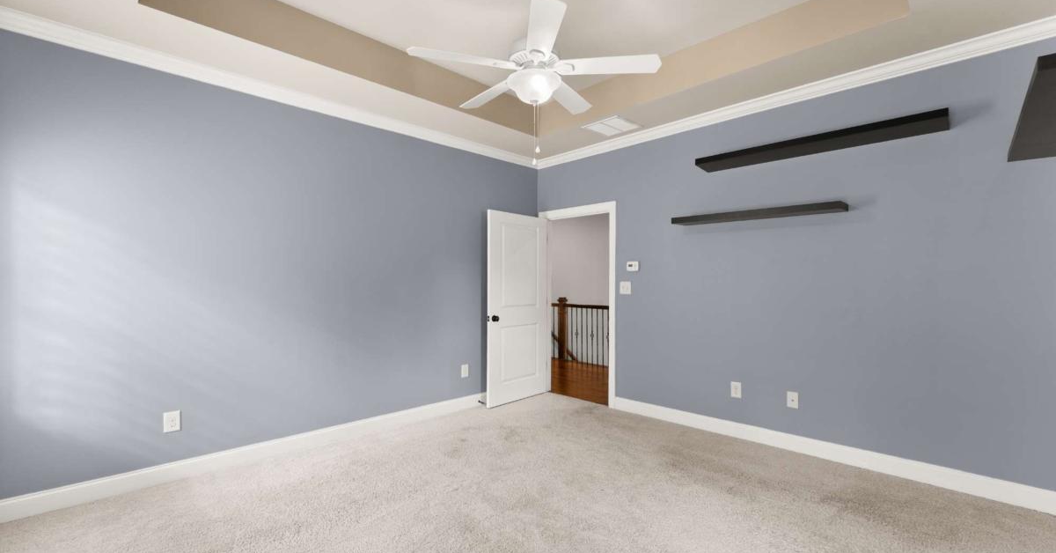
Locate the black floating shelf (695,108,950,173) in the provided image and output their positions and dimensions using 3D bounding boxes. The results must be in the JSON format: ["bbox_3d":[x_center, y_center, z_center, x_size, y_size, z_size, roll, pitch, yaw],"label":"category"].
[{"bbox_3d":[2.010,-0.943,2.984,1.461,0.052,0.294,-1,-1,45],"label":"black floating shelf"}]

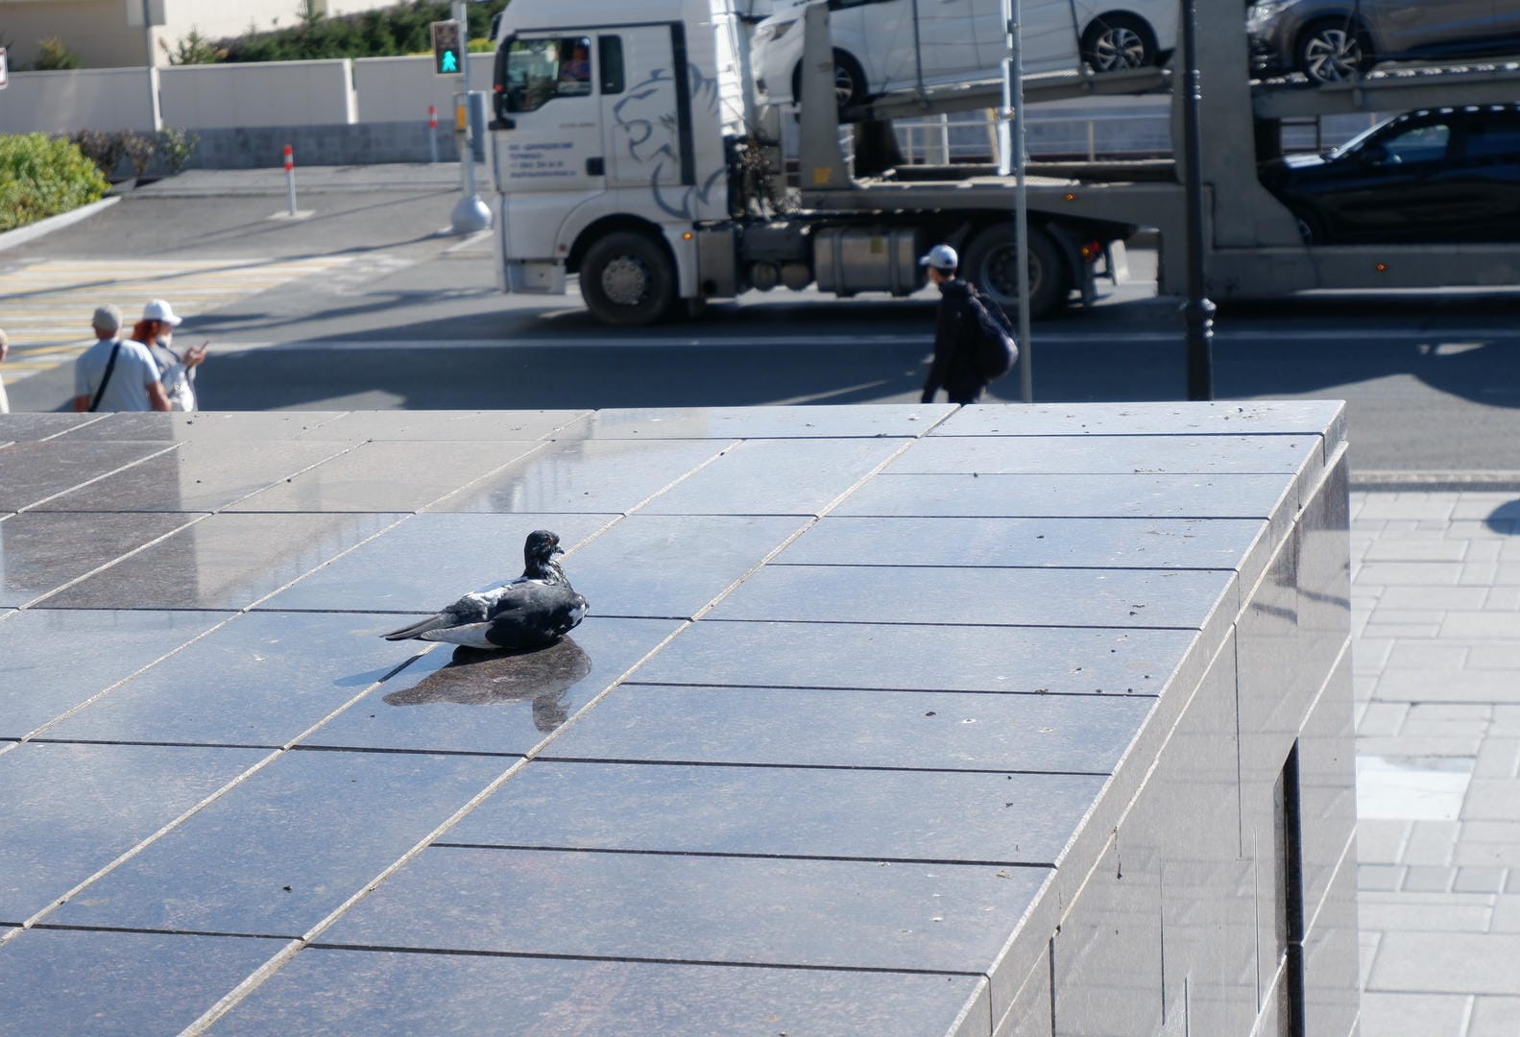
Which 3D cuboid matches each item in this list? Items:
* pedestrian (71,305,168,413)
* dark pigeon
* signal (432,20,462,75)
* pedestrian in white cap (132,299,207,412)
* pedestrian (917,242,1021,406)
[{"bbox_3d":[-3.873,-0.466,20.327,0.560,1.680,0.360,-1,9,10],"label":"pedestrian"},{"bbox_3d":[-0.343,0.092,4.130,0.265,0.140,0.115,-6,9,-19],"label":"dark pigeon"},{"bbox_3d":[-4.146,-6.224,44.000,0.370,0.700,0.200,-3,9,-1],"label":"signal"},{"bbox_3d":[-3.617,-0.534,20.524,0.450,1.640,0.460,-5,9,-12],"label":"pedestrian in white cap"},{"bbox_3d":[1.283,-0.802,20.129,0.620,1.710,0.520,0,9,20],"label":"pedestrian"}]

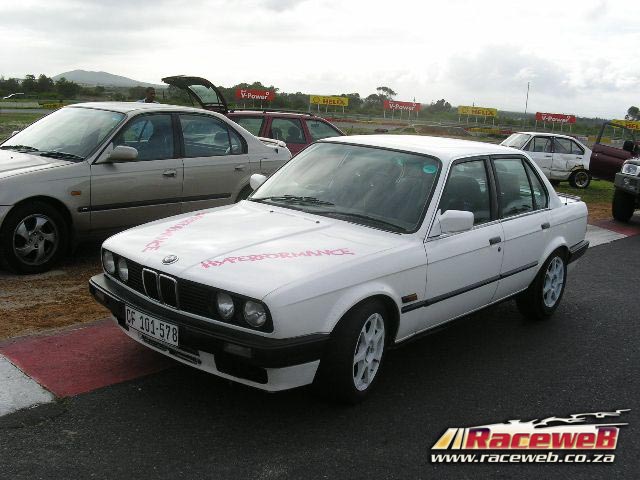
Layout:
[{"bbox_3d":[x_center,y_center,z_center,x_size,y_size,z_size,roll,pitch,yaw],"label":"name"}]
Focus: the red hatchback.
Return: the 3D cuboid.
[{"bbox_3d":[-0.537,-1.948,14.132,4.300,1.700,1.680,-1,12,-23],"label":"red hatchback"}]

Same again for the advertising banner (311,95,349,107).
[{"bbox_3d":[1.244,-18.201,92.000,5.000,1.300,0.120,4,11,-1],"label":"advertising banner"}]

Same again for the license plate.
[{"bbox_3d":[-0.857,0.433,3.567,0.440,0.115,0.020,13,15,38],"label":"license plate"}]

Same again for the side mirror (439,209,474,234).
[{"bbox_3d":[0.806,-0.104,4.162,0.200,0.140,0.110,13,15,38],"label":"side mirror"}]

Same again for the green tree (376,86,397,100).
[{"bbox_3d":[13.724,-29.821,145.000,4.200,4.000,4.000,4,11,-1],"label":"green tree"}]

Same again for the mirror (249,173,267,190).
[{"bbox_3d":[-0.466,-0.408,5.154,0.200,0.140,0.110,13,15,38],"label":"mirror"}]

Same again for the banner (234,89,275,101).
[{"bbox_3d":[-8.577,-19.026,92.000,5.200,1.350,0.120,4,11,-1],"label":"banner"}]

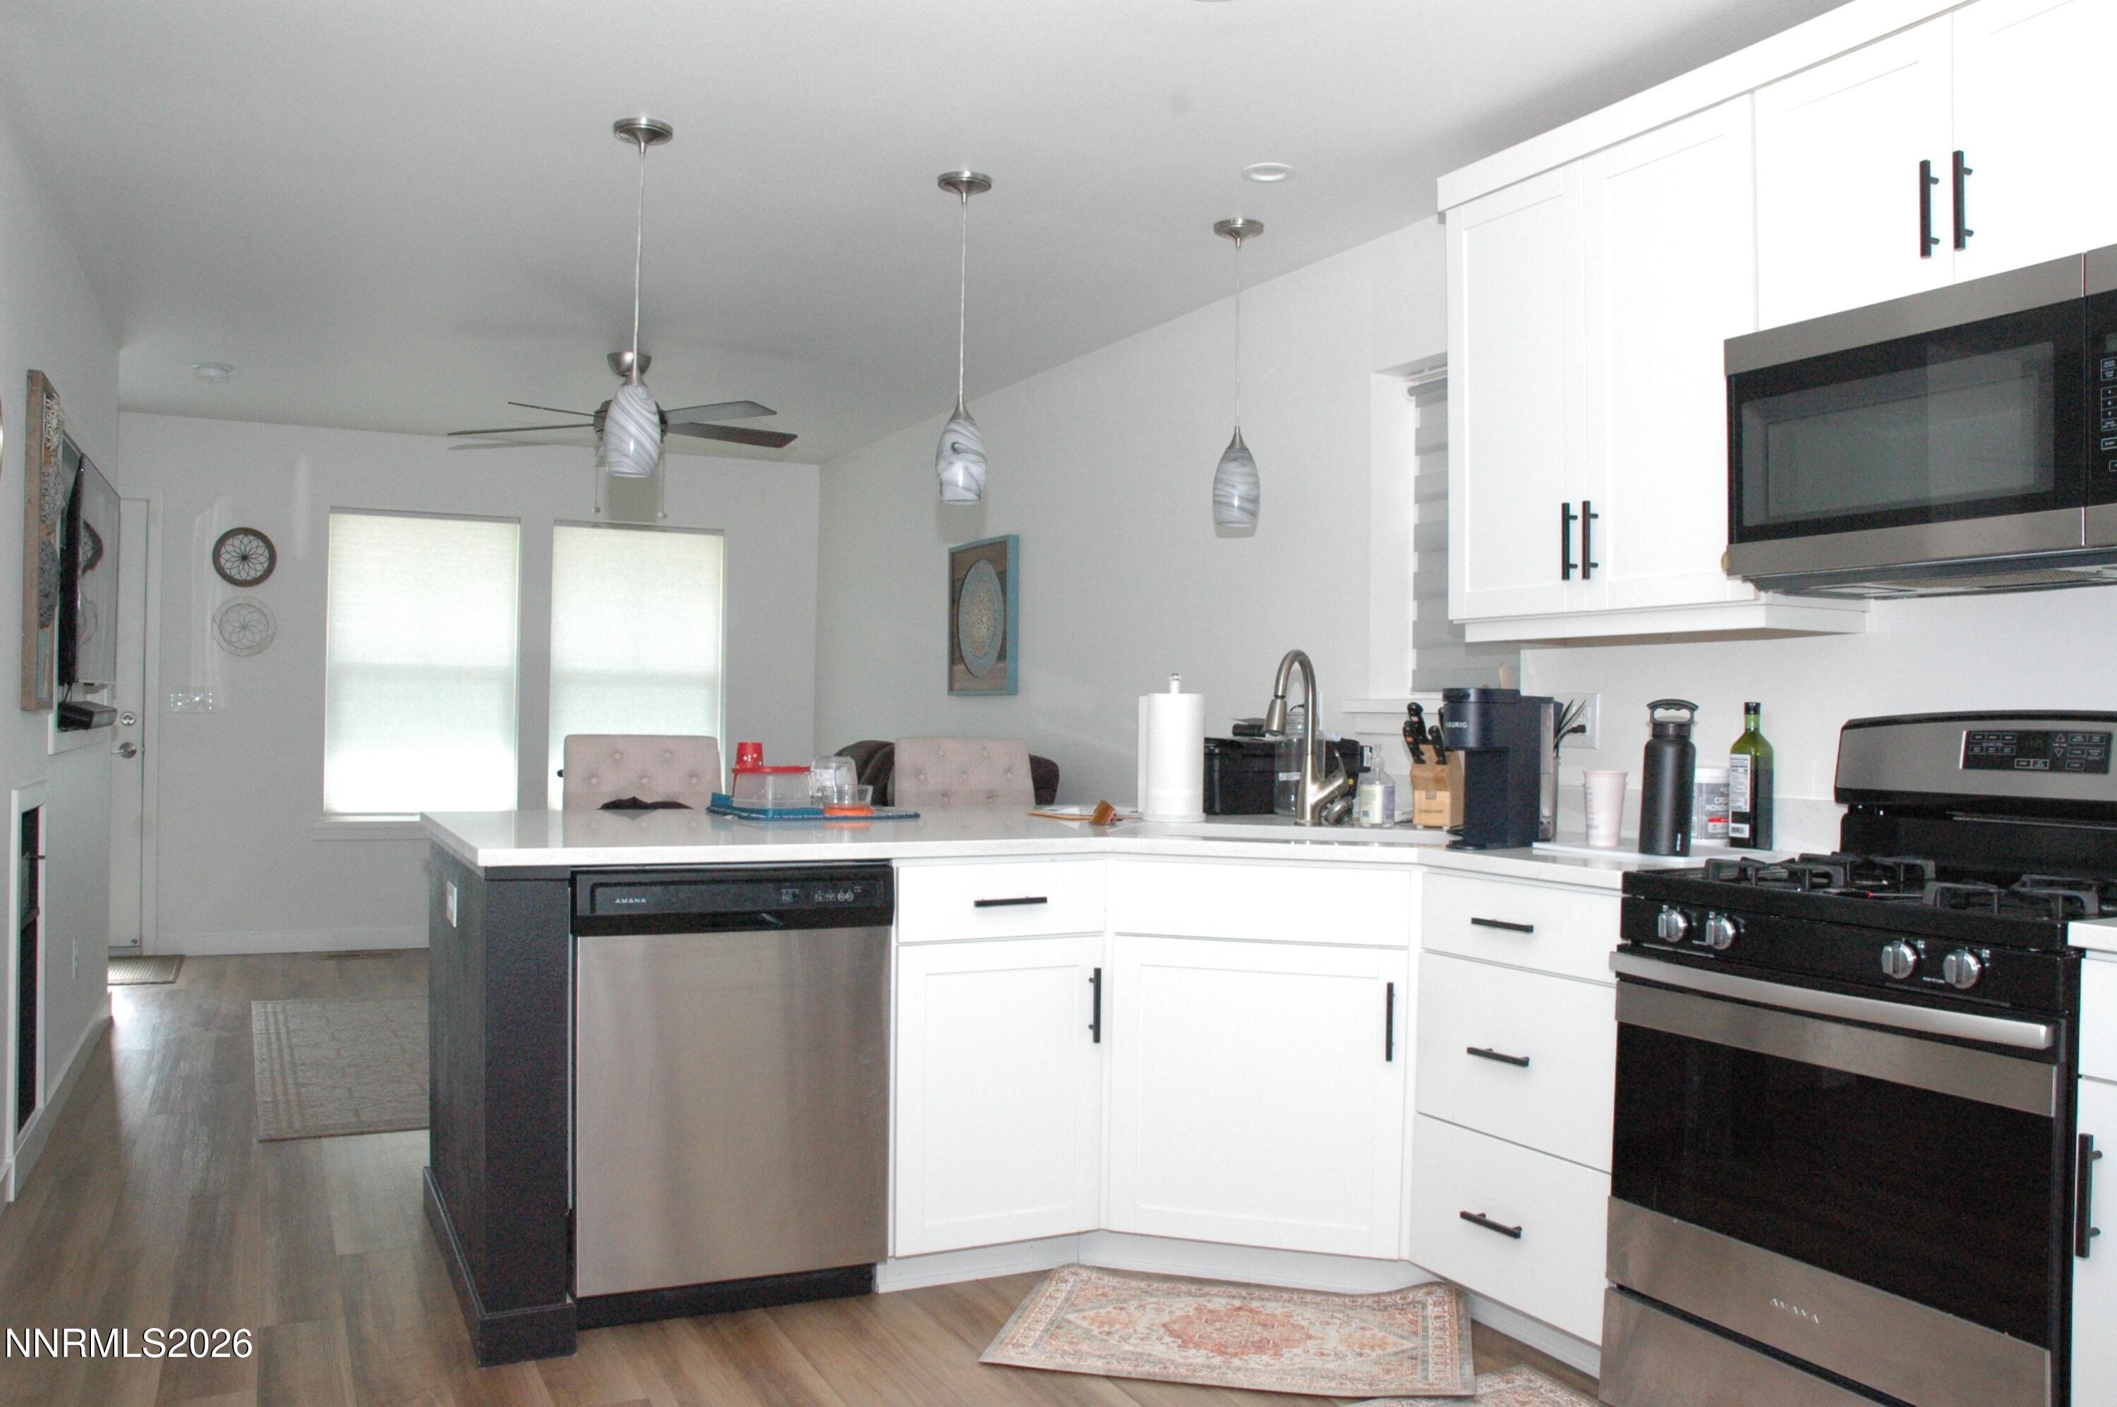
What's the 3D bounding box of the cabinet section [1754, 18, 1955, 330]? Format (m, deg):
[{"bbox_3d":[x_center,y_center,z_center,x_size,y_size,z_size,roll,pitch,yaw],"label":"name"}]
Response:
[{"bbox_3d":[1.462,-0.880,2.735,0.320,0.435,0.375,1,-1,-27],"label":"cabinet section"}]

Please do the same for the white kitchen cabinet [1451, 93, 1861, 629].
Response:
[{"bbox_3d":[1.203,-0.618,3.272,0.325,0.970,0.810,1,0,-27],"label":"white kitchen cabinet"}]

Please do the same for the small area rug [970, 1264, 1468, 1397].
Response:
[{"bbox_3d":[0.340,1.183,3.029,0.860,0.025,0.510,1,0,11],"label":"small area rug"}]

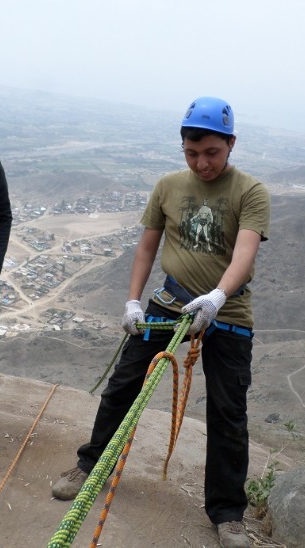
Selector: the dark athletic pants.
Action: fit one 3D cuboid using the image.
[{"bbox_3d":[0.051,0.548,2.090,0.670,0.860,0.420,7,14,13],"label":"dark athletic pants"}]

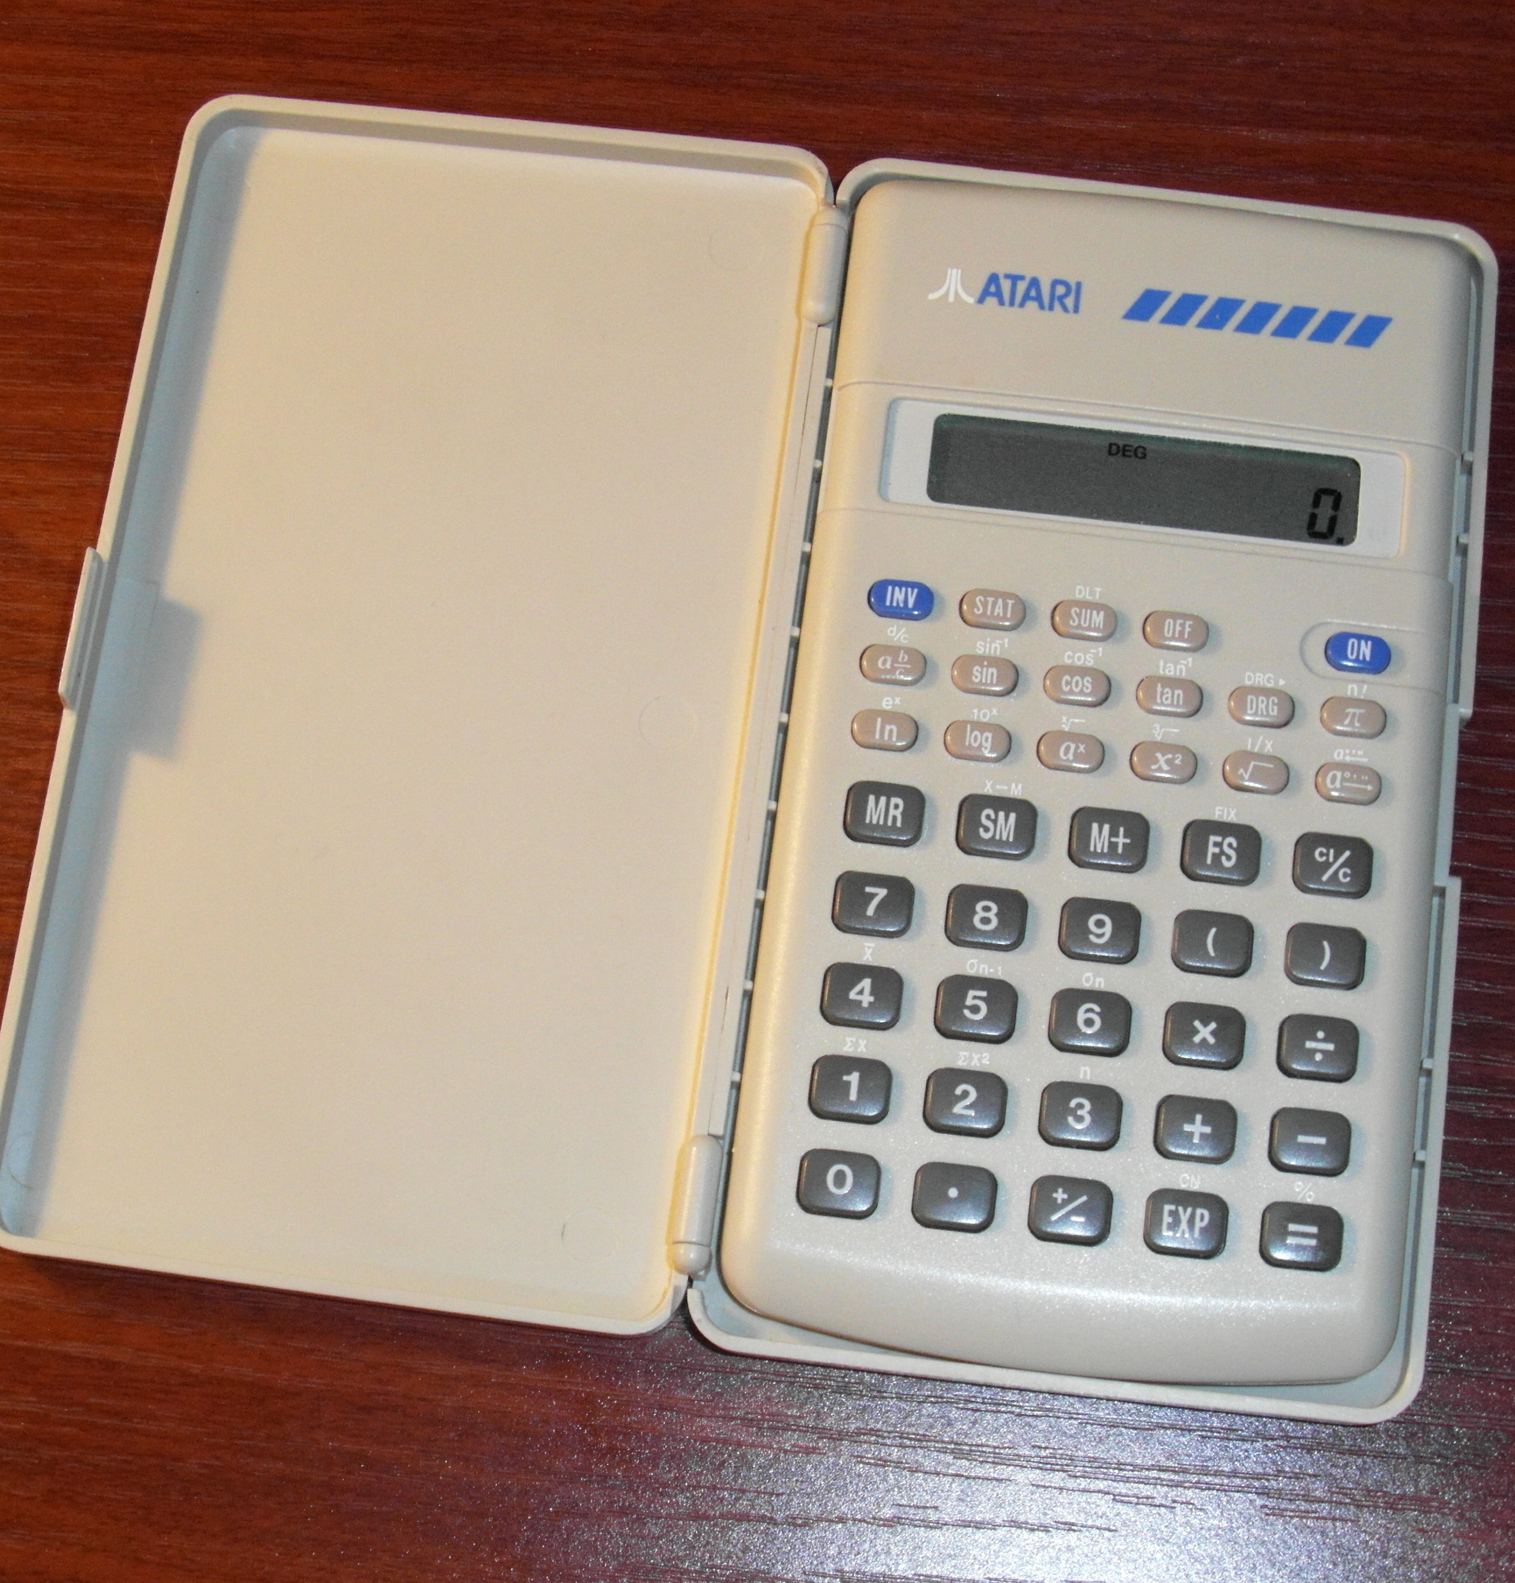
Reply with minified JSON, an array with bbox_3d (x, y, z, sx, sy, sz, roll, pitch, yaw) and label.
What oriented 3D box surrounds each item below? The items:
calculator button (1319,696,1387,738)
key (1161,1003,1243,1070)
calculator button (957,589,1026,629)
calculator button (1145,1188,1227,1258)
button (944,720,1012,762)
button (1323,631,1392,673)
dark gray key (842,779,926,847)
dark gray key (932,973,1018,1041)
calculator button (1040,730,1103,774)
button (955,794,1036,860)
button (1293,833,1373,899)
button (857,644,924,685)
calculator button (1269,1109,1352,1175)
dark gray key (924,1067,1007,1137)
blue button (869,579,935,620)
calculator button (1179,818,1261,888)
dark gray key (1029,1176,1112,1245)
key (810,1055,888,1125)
[{"bbox_3d":[0.065,-0.008,0.414,0.007,0.002,0.004,7,71,3],"label":"calculator button"},{"bbox_3d":[0.047,0.026,0.400,0.009,0.002,0.007,7,71,3],"label":"key"},{"bbox_3d":[0.026,-0.020,0.419,0.007,0.002,0.004,7,71,3],"label":"calculator button"},{"bbox_3d":[0.044,0.044,0.389,0.009,0.002,0.007,6,72,3],"label":"calculator button"},{"bbox_3d":[0.024,-0.005,0.405,0.007,0.002,0.004,6,72,3],"label":"button"},{"bbox_3d":[0.065,-0.015,0.408,0.007,0.002,0.004,6,72,3],"label":"button"},{"bbox_3d":[0.014,0.002,0.412,0.009,0.002,0.007,7,71,3],"label":"dark gray key"},{"bbox_3d":[0.023,0.023,0.401,0.009,0.002,0.007,7,71,3],"label":"dark gray key"},{"bbox_3d":[0.034,-0.004,0.414,0.007,0.002,0.004,7,71,3],"label":"calculator button"},{"bbox_3d":[0.027,0.004,0.423,0.009,0.003,0.007,7,74,3],"label":"button"},{"bbox_3d":[0.062,0.008,0.406,0.009,0.002,0.007,7,71,3],"label":"button"},{"bbox_3d":[0.015,-0.014,0.417,0.007,0.002,0.004,7,71,3],"label":"button"},{"bbox_3d":[0.057,0.036,0.391,0.009,0.002,0.007,6,72,3],"label":"calculator button"},{"bbox_3d":[0.022,0.033,0.398,0.009,0.002,0.007,7,71,3],"label":"dark gray key"},{"bbox_3d":[0.016,-0.021,0.417,0.007,0.002,0.004,7,71,3],"label":"blue button"},{"bbox_3d":[0.049,0.006,0.401,0.009,0.002,0.007,6,72,3],"label":"calculator button"},{"bbox_3d":[0.033,0.044,0.394,0.009,0.002,0.007,7,71,3],"label":"dark gray key"},{"bbox_3d":[0.010,0.032,0.402,0.009,0.002,0.007,7,71,3],"label":"key"}]

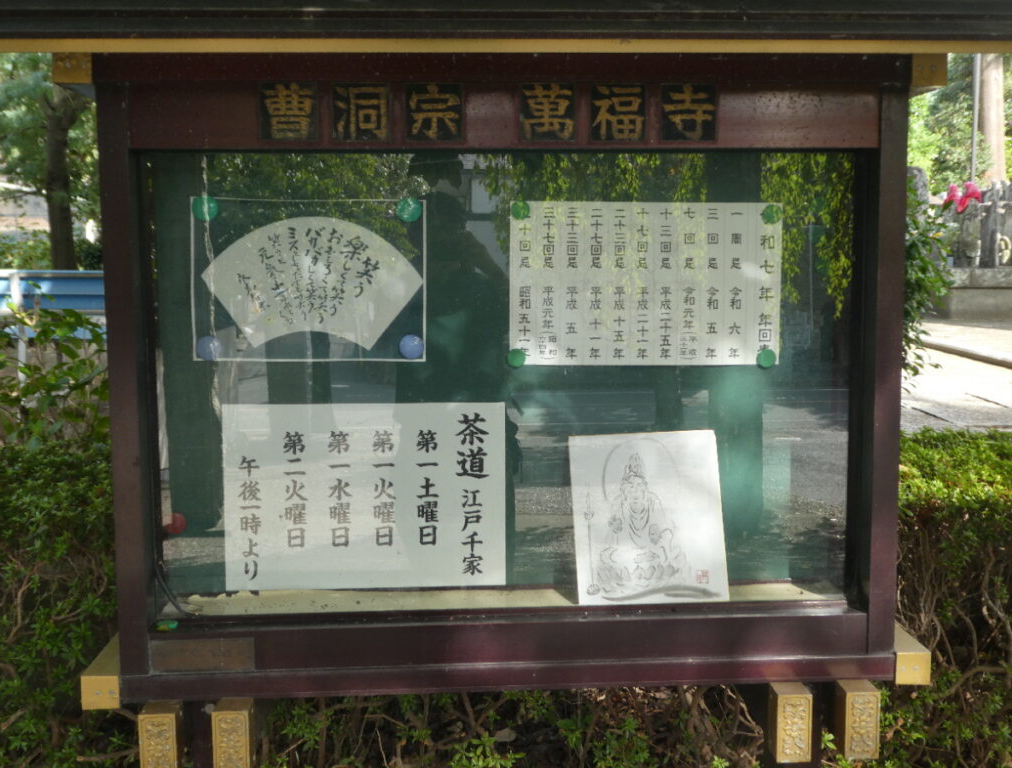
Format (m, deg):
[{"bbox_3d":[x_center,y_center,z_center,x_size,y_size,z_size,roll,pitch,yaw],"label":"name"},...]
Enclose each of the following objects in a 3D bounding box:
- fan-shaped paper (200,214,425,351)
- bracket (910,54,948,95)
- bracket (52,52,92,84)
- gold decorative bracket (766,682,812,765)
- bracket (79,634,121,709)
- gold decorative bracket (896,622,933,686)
[{"bbox_3d":[-0.299,-0.155,1.696,0.340,0.205,0.005,-1,6,-3],"label":"fan-shaped paper"},{"bbox_3d":[0.585,-0.450,1.624,0.050,0.050,0.200,-1,6,-3],"label":"bracket"},{"bbox_3d":[-0.585,-0.437,1.558,0.051,0.050,0.200,-1,6,-3],"label":"bracket"},{"bbox_3d":[0.411,0.490,1.587,0.050,0.101,0.047,-1,6,-3],"label":"gold decorative bracket"},{"bbox_3d":[-0.579,0.426,1.646,0.053,0.049,0.200,-1,6,-3],"label":"bracket"},{"bbox_3d":[0.595,0.409,1.711,0.052,0.050,0.200,-1,6,-3],"label":"gold decorative bracket"}]

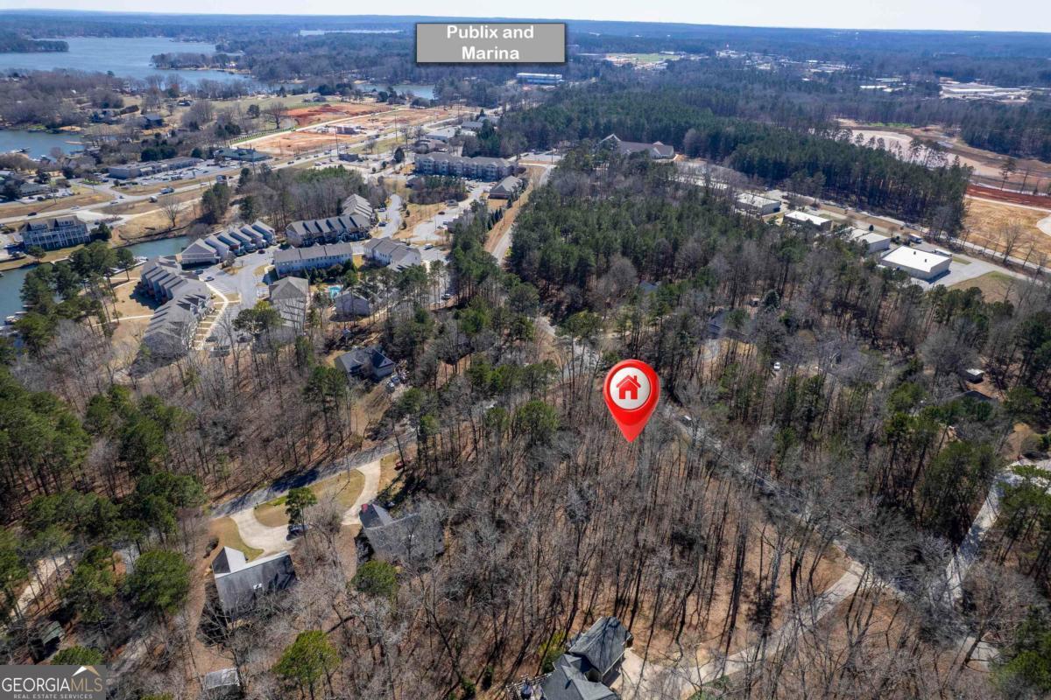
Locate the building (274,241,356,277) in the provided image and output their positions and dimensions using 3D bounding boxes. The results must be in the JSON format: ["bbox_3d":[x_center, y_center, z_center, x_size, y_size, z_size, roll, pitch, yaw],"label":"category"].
[{"bbox_3d":[-106.660,-46.708,322.358,37.195,10.917,13.042,-13,30,-25],"label":"building"}]

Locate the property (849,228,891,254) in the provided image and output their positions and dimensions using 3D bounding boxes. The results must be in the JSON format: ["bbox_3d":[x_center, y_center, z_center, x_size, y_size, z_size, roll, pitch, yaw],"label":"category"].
[{"bbox_3d":[196.550,-64.370,376.220,19.500,6.000,23.000,-17,33,-31],"label":"property"}]

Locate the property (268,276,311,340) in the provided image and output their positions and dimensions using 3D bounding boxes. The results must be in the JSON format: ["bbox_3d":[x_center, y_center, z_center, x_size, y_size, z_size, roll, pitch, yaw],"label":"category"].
[{"bbox_3d":[-101.990,-19.260,278.930,14.500,11.500,46.000,-5,28,-12],"label":"property"}]

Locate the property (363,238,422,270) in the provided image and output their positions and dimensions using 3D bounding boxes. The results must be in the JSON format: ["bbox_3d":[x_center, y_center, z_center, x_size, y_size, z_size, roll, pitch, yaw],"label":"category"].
[{"bbox_3d":[-67.939,-49.542,330.758,29.949,9.854,14.975,25,36,38],"label":"property"}]

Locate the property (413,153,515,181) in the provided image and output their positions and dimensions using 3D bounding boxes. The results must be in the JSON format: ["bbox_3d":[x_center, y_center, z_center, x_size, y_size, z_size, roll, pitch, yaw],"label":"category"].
[{"bbox_3d":[-46.388,-139.223,488.649,76.786,12.286,19.196,8,28,13],"label":"property"}]

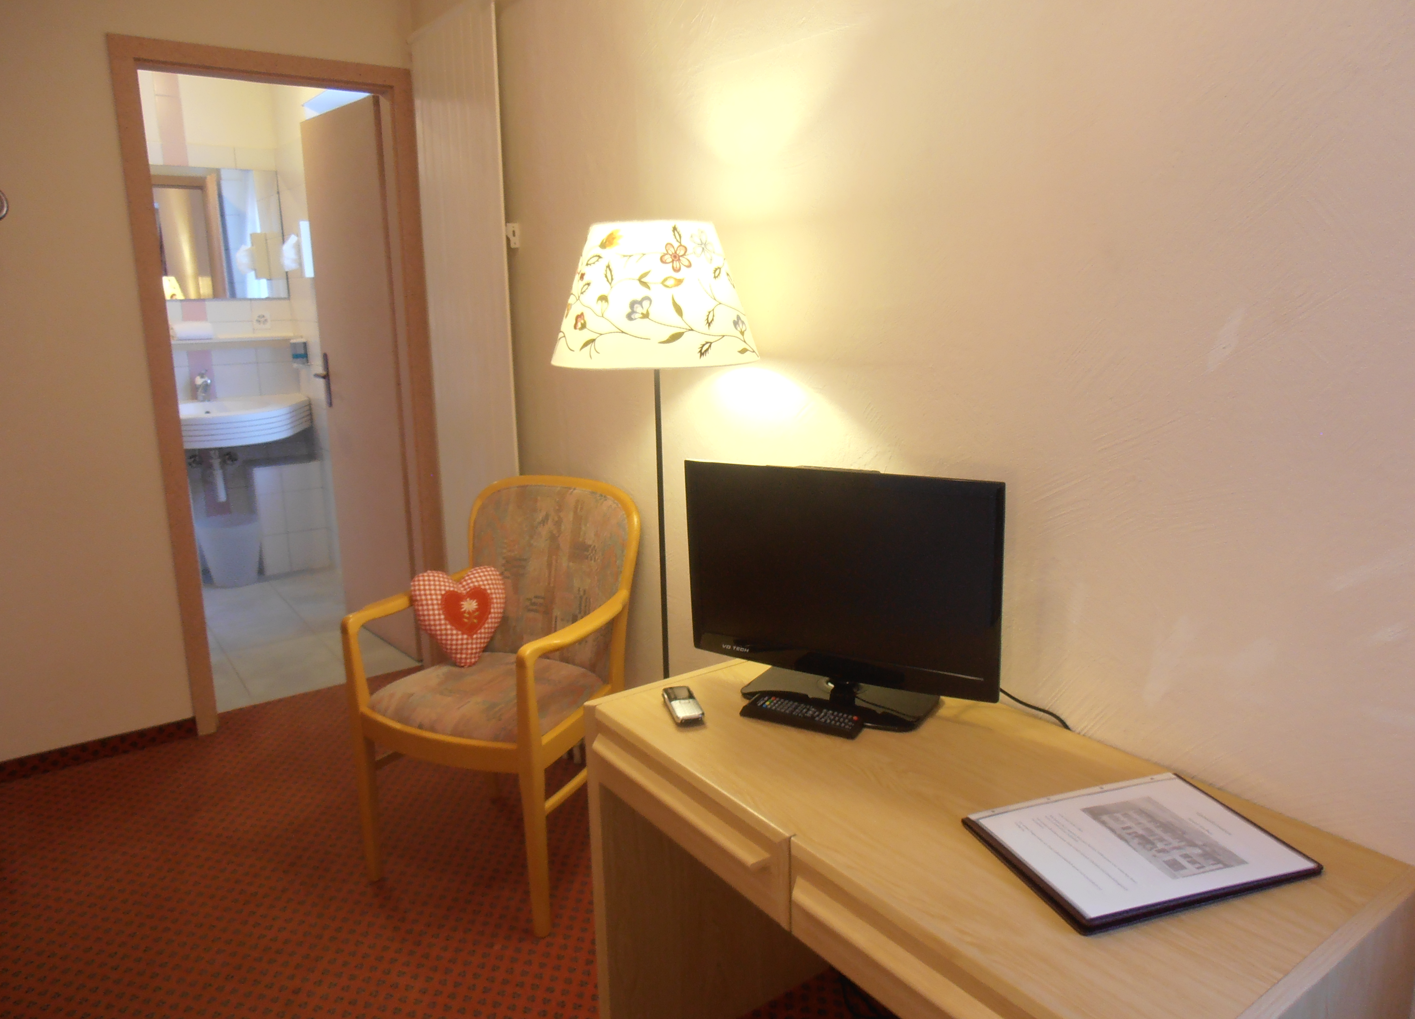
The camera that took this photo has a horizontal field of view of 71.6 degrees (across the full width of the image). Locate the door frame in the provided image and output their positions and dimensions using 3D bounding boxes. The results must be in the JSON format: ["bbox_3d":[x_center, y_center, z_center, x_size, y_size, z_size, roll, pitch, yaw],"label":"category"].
[{"bbox_3d":[-1.325,-0.360,3.187,0.845,2.053,0.168,-9,15,-35],"label":"door frame"}]

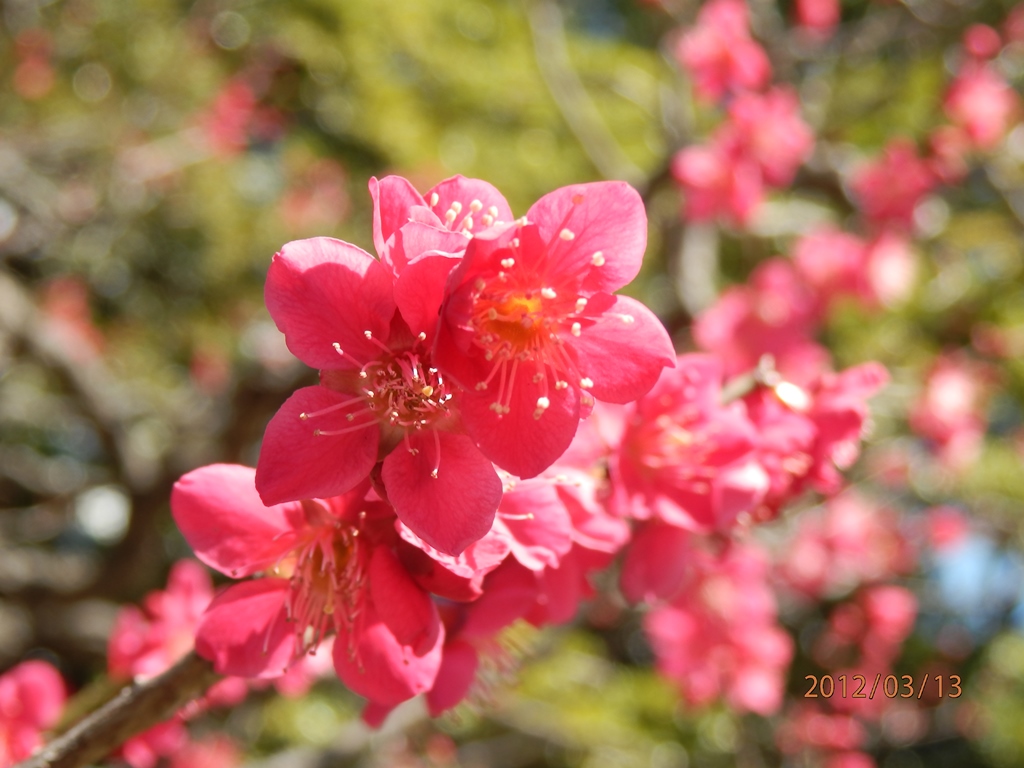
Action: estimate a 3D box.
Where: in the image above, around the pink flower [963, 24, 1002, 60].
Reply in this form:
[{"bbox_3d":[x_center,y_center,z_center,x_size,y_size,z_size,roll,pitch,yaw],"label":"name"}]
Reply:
[{"bbox_3d":[0.174,-0.126,0.720,0.012,0.011,0.012,0,0,0],"label":"pink flower"}]

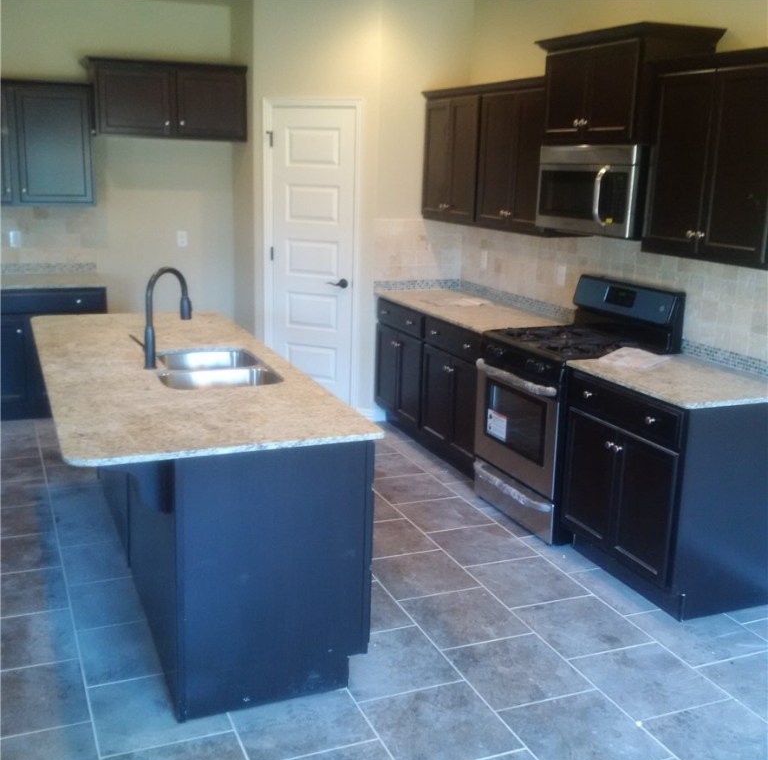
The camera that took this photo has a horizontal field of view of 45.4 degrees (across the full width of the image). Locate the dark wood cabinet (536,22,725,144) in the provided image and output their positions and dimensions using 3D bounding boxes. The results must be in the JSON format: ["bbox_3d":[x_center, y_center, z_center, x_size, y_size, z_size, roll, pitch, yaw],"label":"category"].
[{"bbox_3d":[1.108,-1.352,4.309,0.427,0.491,0.854,-4,15,-22],"label":"dark wood cabinet"}]

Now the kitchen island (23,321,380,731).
[{"bbox_3d":[-0.924,0.369,3.951,0.982,0.904,2.403,-4,14,-22],"label":"kitchen island"}]

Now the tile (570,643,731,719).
[{"bbox_3d":[0.927,1.056,3.226,0.402,0.010,0.402,-4,15,-22],"label":"tile"}]

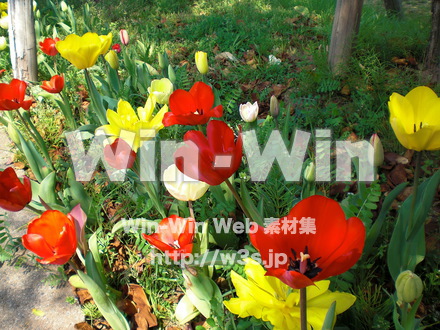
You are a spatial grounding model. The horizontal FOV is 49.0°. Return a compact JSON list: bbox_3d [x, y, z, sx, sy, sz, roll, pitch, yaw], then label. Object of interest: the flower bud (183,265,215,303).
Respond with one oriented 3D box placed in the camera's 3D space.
[{"bbox_3d":[-0.030,0.166,0.670,0.030,0.055,0.030,-26,28,12],"label":"flower bud"}]

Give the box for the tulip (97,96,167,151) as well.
[{"bbox_3d":[-0.130,-0.059,0.710,0.100,0.062,0.090,2,31,0],"label":"tulip"}]

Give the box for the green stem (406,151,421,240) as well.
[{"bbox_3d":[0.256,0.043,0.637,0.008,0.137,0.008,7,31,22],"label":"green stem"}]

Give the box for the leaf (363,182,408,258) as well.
[{"bbox_3d":[0.291,0.100,0.850,0.025,0.159,0.025,30,24,20],"label":"leaf"}]

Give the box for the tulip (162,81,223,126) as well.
[{"bbox_3d":[-0.055,-0.123,0.970,0.117,0.068,0.100,2,34,0],"label":"tulip"}]

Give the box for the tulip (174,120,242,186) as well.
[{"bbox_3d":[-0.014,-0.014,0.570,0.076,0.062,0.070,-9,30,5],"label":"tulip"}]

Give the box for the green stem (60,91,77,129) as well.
[{"bbox_3d":[-0.361,-0.132,1.150,0.028,0.100,0.025,-17,26,0],"label":"green stem"}]

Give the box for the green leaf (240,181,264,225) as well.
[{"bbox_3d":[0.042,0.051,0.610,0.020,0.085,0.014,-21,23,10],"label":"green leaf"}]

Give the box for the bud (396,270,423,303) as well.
[{"bbox_3d":[0.243,0.156,0.620,0.034,0.044,0.034,14,31,24],"label":"bud"}]

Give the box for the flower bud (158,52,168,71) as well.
[{"bbox_3d":[-0.168,-0.304,1.420,0.026,0.055,0.026,2,27,0],"label":"flower bud"}]

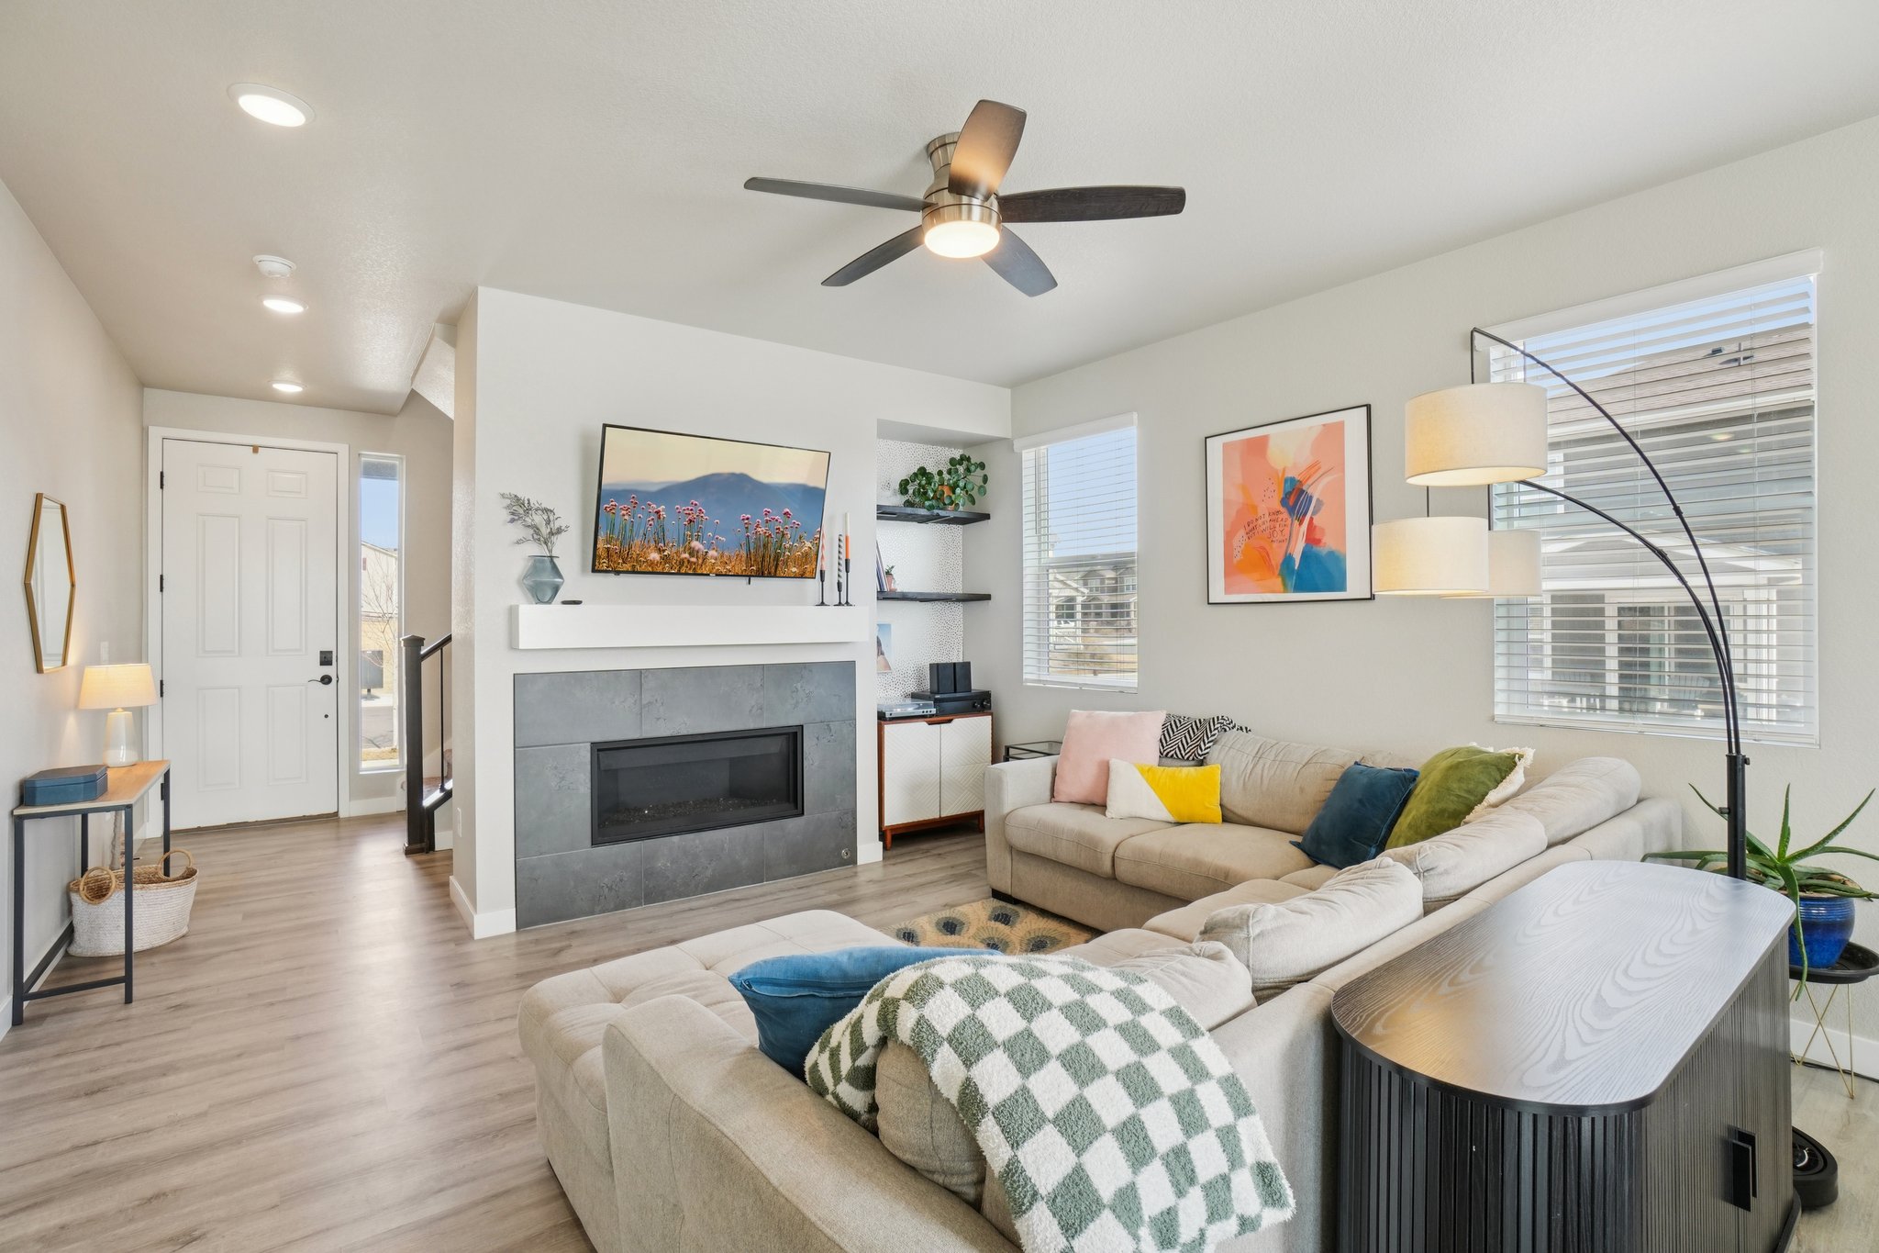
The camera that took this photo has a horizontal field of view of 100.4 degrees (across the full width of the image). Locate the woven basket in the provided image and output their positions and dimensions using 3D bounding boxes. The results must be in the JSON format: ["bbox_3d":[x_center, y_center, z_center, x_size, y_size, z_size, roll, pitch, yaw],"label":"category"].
[{"bbox_3d":[-3.380,1.139,3.270,0.380,0.340,0.380,-1,0,-32],"label":"woven basket"}]

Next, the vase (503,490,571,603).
[{"bbox_3d":[-1.781,-0.347,3.453,0.260,0.489,0.218,0,0,-34],"label":"vase"}]

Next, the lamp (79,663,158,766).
[{"bbox_3d":[-3.524,0.393,3.370,0.240,0.432,0.240,-1,0,-32],"label":"lamp"}]

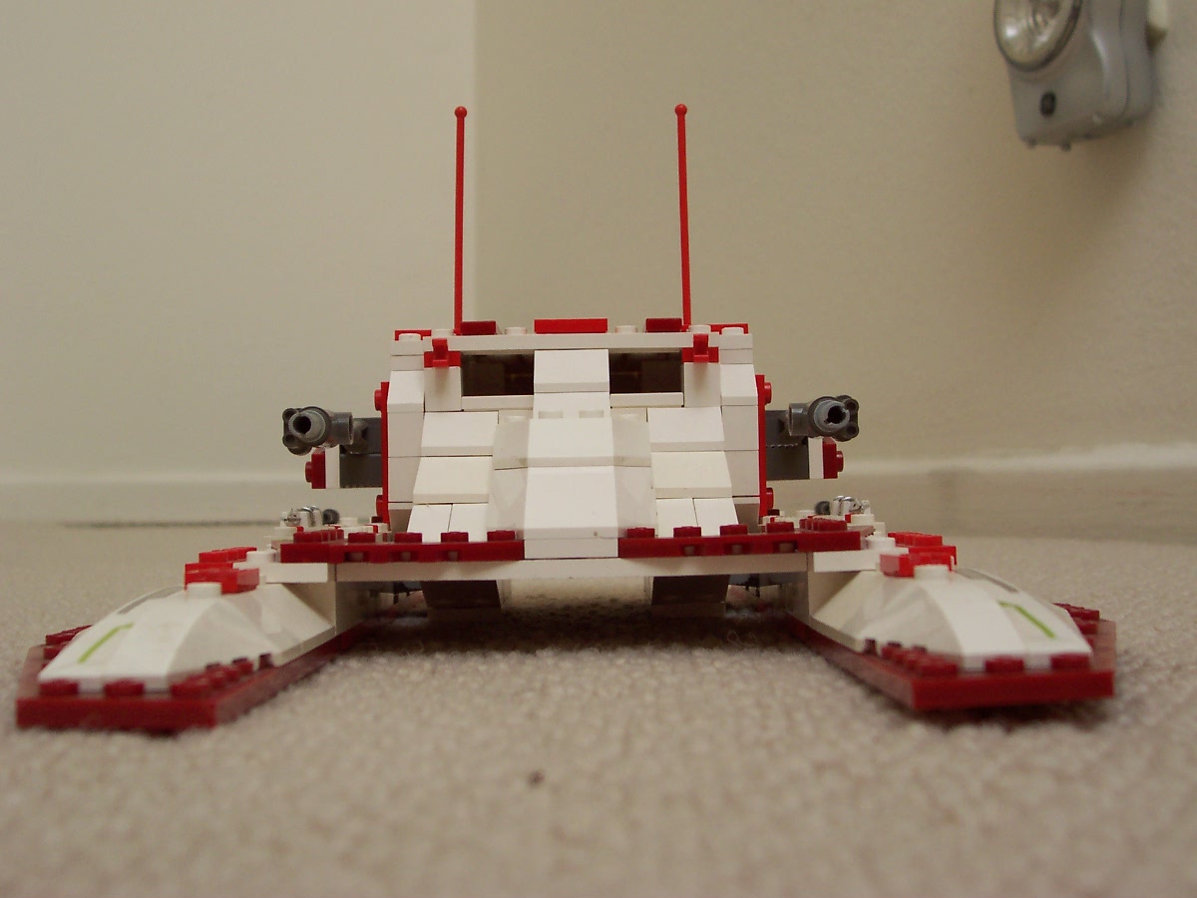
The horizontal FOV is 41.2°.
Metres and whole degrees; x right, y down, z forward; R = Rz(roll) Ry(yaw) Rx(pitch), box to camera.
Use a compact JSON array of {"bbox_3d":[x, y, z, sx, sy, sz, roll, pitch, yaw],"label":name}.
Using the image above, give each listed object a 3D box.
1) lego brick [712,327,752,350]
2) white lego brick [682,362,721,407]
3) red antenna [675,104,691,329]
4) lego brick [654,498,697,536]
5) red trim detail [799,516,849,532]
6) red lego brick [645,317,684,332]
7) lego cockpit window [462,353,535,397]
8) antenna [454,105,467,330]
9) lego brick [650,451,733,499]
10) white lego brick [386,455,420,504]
[{"bbox_3d":[0.030,-0.024,0.355,0.008,0.004,0.008,-1,-1,0],"label":"lego brick"},{"bbox_3d":[0.022,-0.014,0.347,0.008,0.010,0.009,-1,-1,0],"label":"white lego brick"},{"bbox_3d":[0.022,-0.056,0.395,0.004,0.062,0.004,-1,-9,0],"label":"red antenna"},{"bbox_3d":[0.015,0.014,0.315,0.008,0.010,0.022,-1,-1,0],"label":"lego brick"},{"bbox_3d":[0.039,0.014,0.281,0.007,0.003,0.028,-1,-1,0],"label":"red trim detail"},{"bbox_3d":[0.014,-0.027,0.354,0.008,0.003,0.011,-1,-2,-1],"label":"red lego brick"},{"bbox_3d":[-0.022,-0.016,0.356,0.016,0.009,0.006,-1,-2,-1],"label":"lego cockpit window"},{"bbox_3d":[-0.034,-0.055,0.387,0.003,0.057,0.003,0,-2,-1],"label":"antenna"},{"bbox_3d":[0.019,0.005,0.331,0.016,0.010,0.023,-1,-1,0],"label":"lego brick"},{"bbox_3d":[-0.041,0.007,0.348,0.008,0.010,0.011,-1,-1,0],"label":"white lego brick"}]

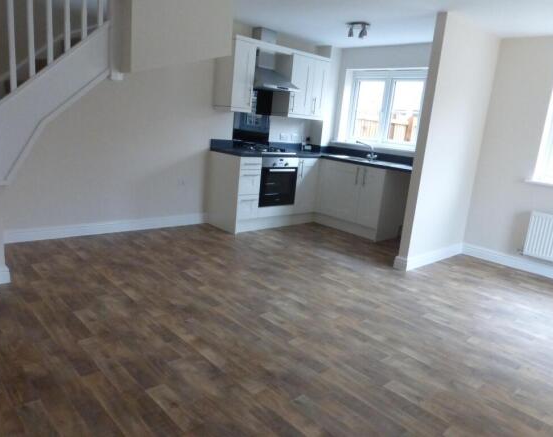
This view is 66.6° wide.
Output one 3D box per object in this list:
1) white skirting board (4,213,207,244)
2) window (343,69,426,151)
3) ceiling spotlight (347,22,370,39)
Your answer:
[{"bbox_3d":[-1.662,0.085,4.462,2.230,0.130,0.020,-6,17,-43],"label":"white skirting board"},{"bbox_3d":[1.483,-1.470,5.622,0.080,1.000,1.250,-6,17,-43],"label":"window"},{"bbox_3d":[0.843,-1.950,4.362,0.250,0.140,0.240,7,12,8],"label":"ceiling spotlight"}]

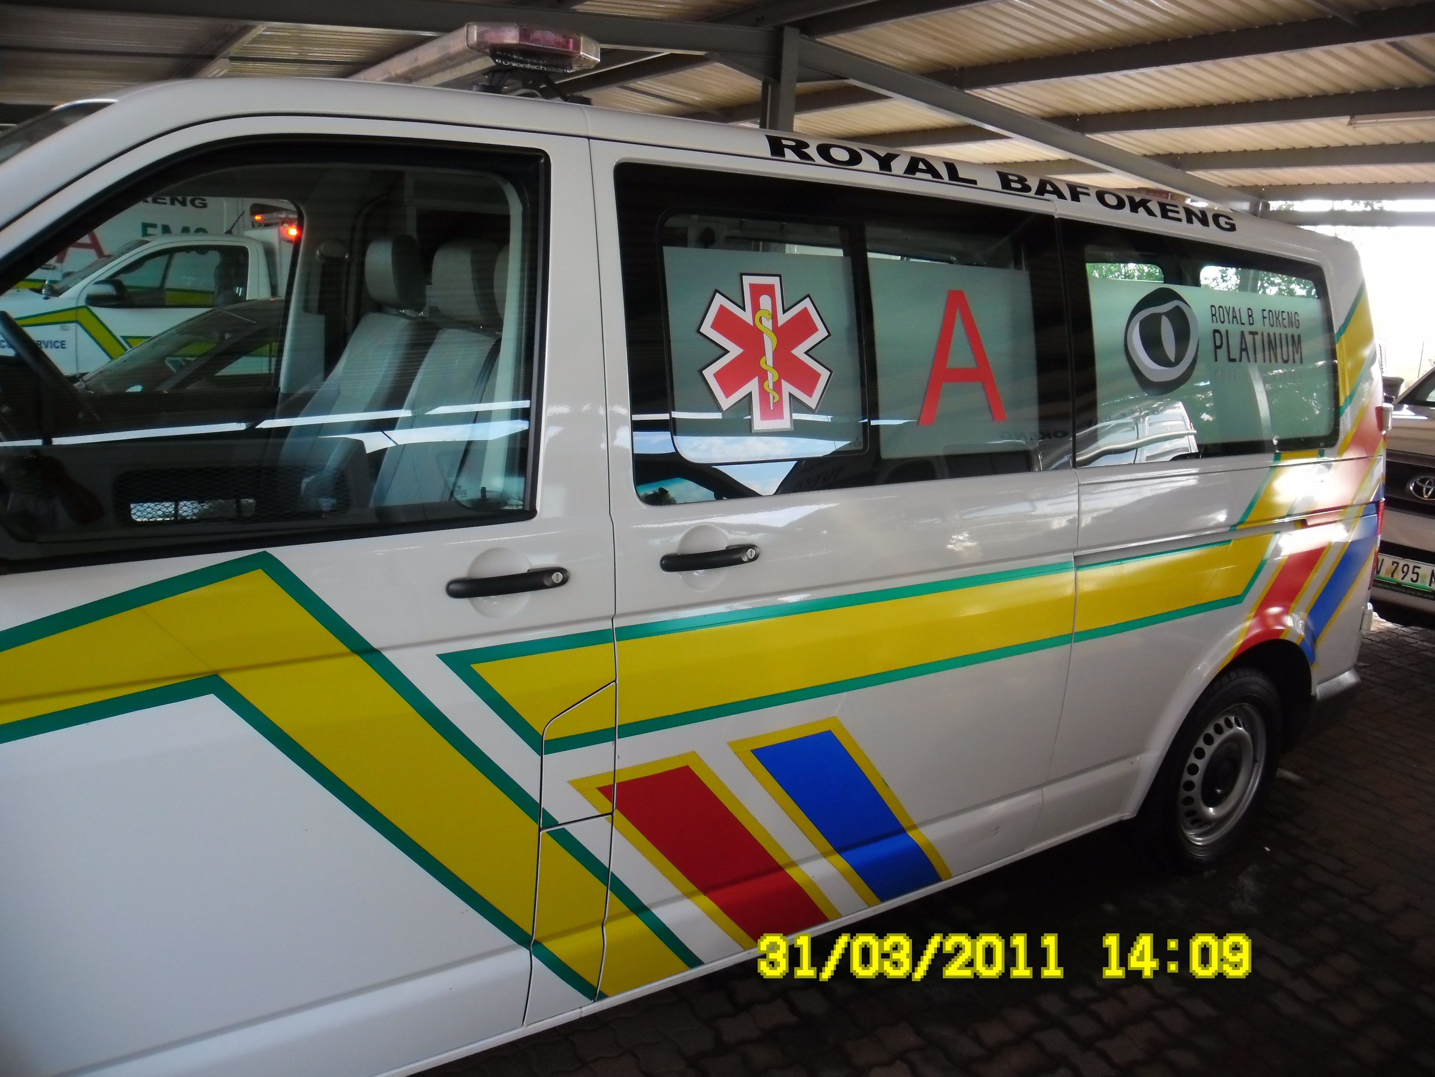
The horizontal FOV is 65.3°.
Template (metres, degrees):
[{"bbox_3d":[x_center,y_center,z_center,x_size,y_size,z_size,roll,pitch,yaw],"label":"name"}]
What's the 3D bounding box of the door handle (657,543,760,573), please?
[{"bbox_3d":[-0.015,0.034,2.019,0.215,0.036,0.045,-6,15,-34],"label":"door handle"}]

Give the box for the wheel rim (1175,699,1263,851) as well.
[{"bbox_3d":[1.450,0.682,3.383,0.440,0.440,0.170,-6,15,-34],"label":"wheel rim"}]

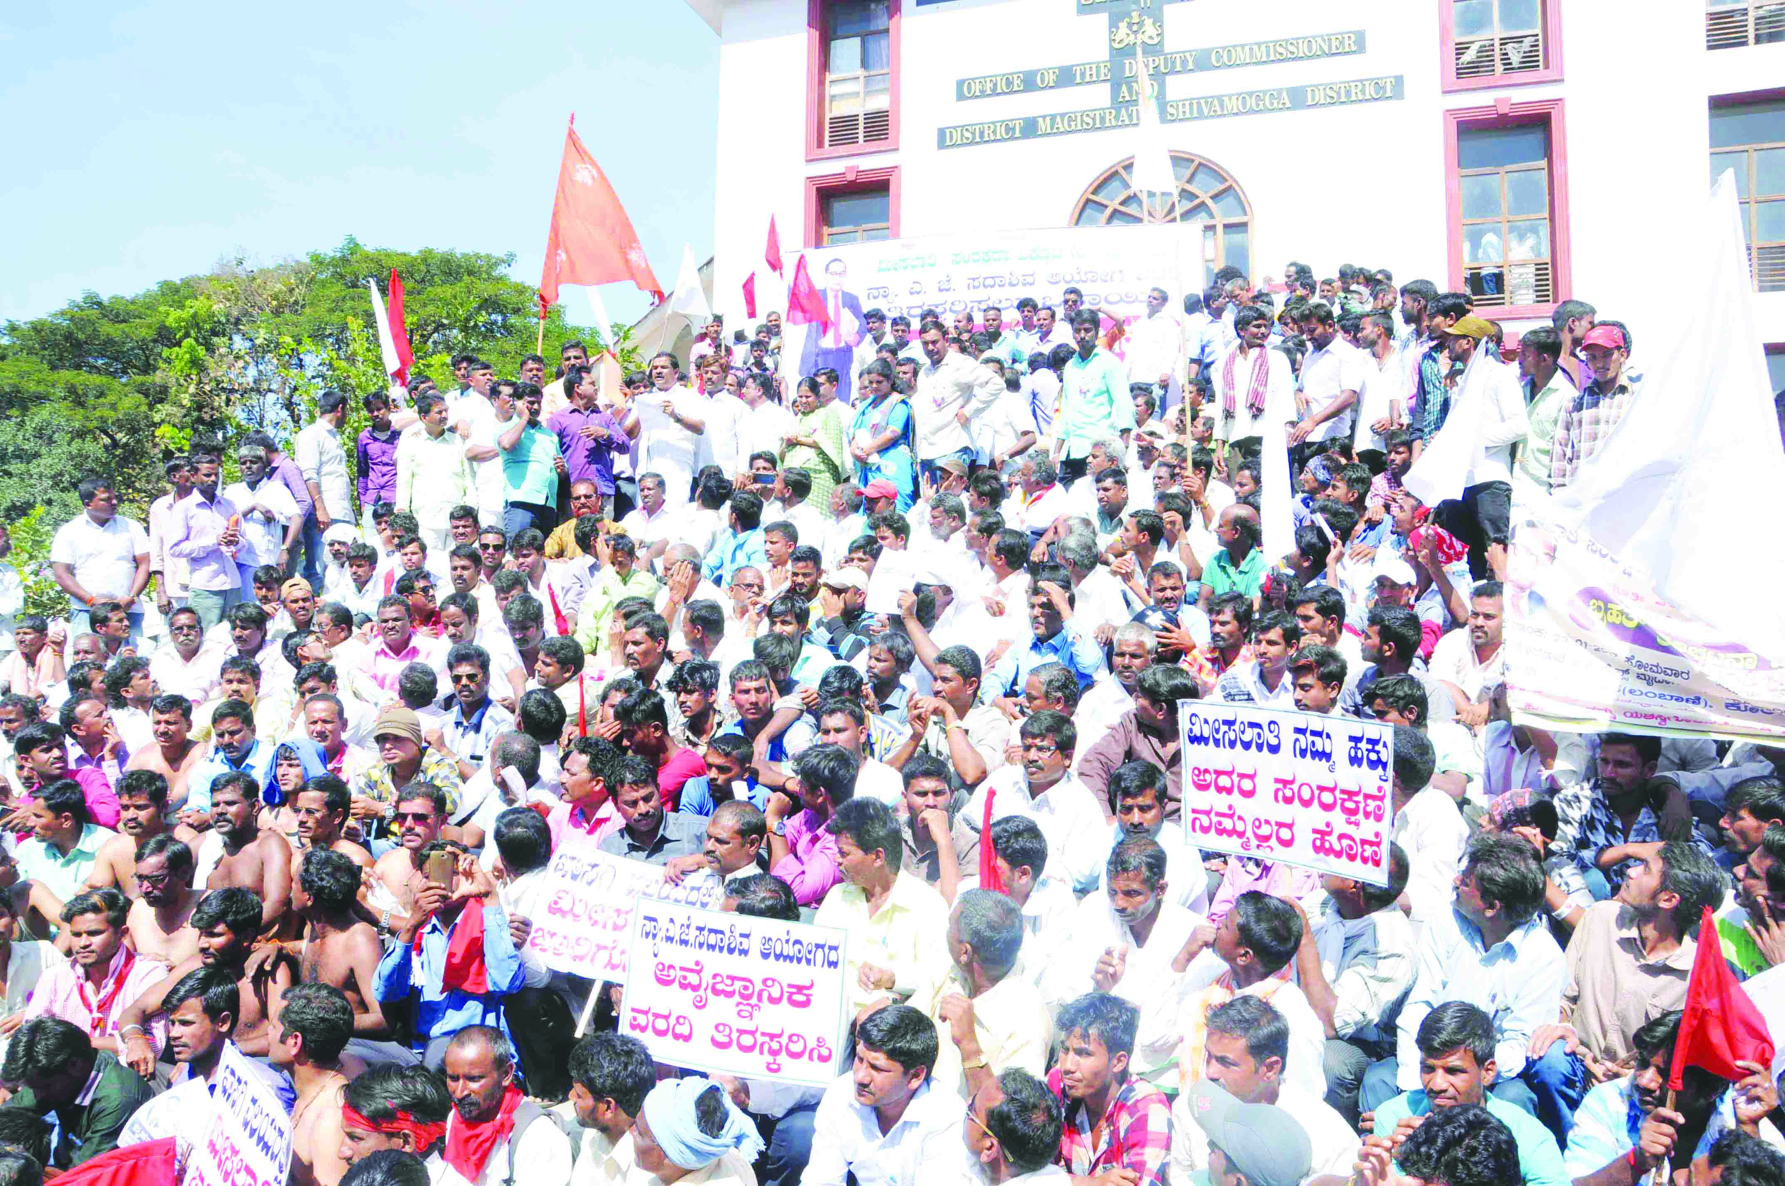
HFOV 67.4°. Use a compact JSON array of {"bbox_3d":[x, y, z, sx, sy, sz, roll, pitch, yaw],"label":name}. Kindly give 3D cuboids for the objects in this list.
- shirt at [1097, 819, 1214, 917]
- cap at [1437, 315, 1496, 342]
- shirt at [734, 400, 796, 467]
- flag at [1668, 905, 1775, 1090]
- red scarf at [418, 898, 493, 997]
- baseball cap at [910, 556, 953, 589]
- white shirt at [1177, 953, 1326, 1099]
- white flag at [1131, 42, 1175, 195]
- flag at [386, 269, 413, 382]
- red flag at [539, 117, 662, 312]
[{"bbox_3d":[0.767,0.852,3.900,0.440,0.460,0.280,0,-6,9],"label":"shirt"},{"bbox_3d":[2.904,-1.327,6.750,0.255,0.130,0.175,2,-6,-15],"label":"cap"},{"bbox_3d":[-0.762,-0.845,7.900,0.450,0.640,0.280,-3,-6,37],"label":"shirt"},{"bbox_3d":[1.705,0.832,2.750,0.200,0.365,0.100,-2,-6,27],"label":"flag"},{"bbox_3d":[-1.451,1.171,4.450,0.240,0.320,0.190,2,-6,-12],"label":"red scarf"},{"bbox_3d":[0.183,-0.090,5.950,0.250,0.140,0.180,4,-7,-30],"label":"baseball cap"},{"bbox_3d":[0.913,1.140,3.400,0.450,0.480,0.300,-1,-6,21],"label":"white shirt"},{"bbox_3d":[1.486,-2.699,7.600,0.270,0.890,0.170,1,-6,-3],"label":"white flag"},{"bbox_3d":[-3.056,-1.653,8.300,0.160,0.700,0.100,3,-5,-19],"label":"flag"},{"bbox_3d":[-1.901,-2.464,8.700,0.800,1.260,0.260,1,-6,-3],"label":"red flag"}]

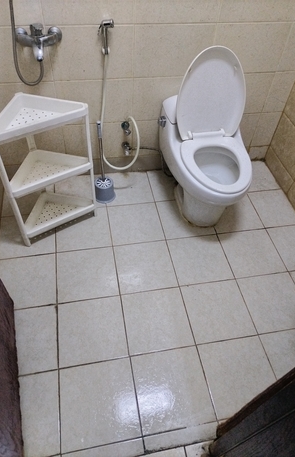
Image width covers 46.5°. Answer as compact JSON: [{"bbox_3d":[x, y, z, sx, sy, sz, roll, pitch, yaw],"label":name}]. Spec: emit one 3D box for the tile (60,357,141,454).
[{"bbox_3d":[-0.196,0.689,1.369,0.297,0.010,0.302,-6,50,-9],"label":"tile"}]

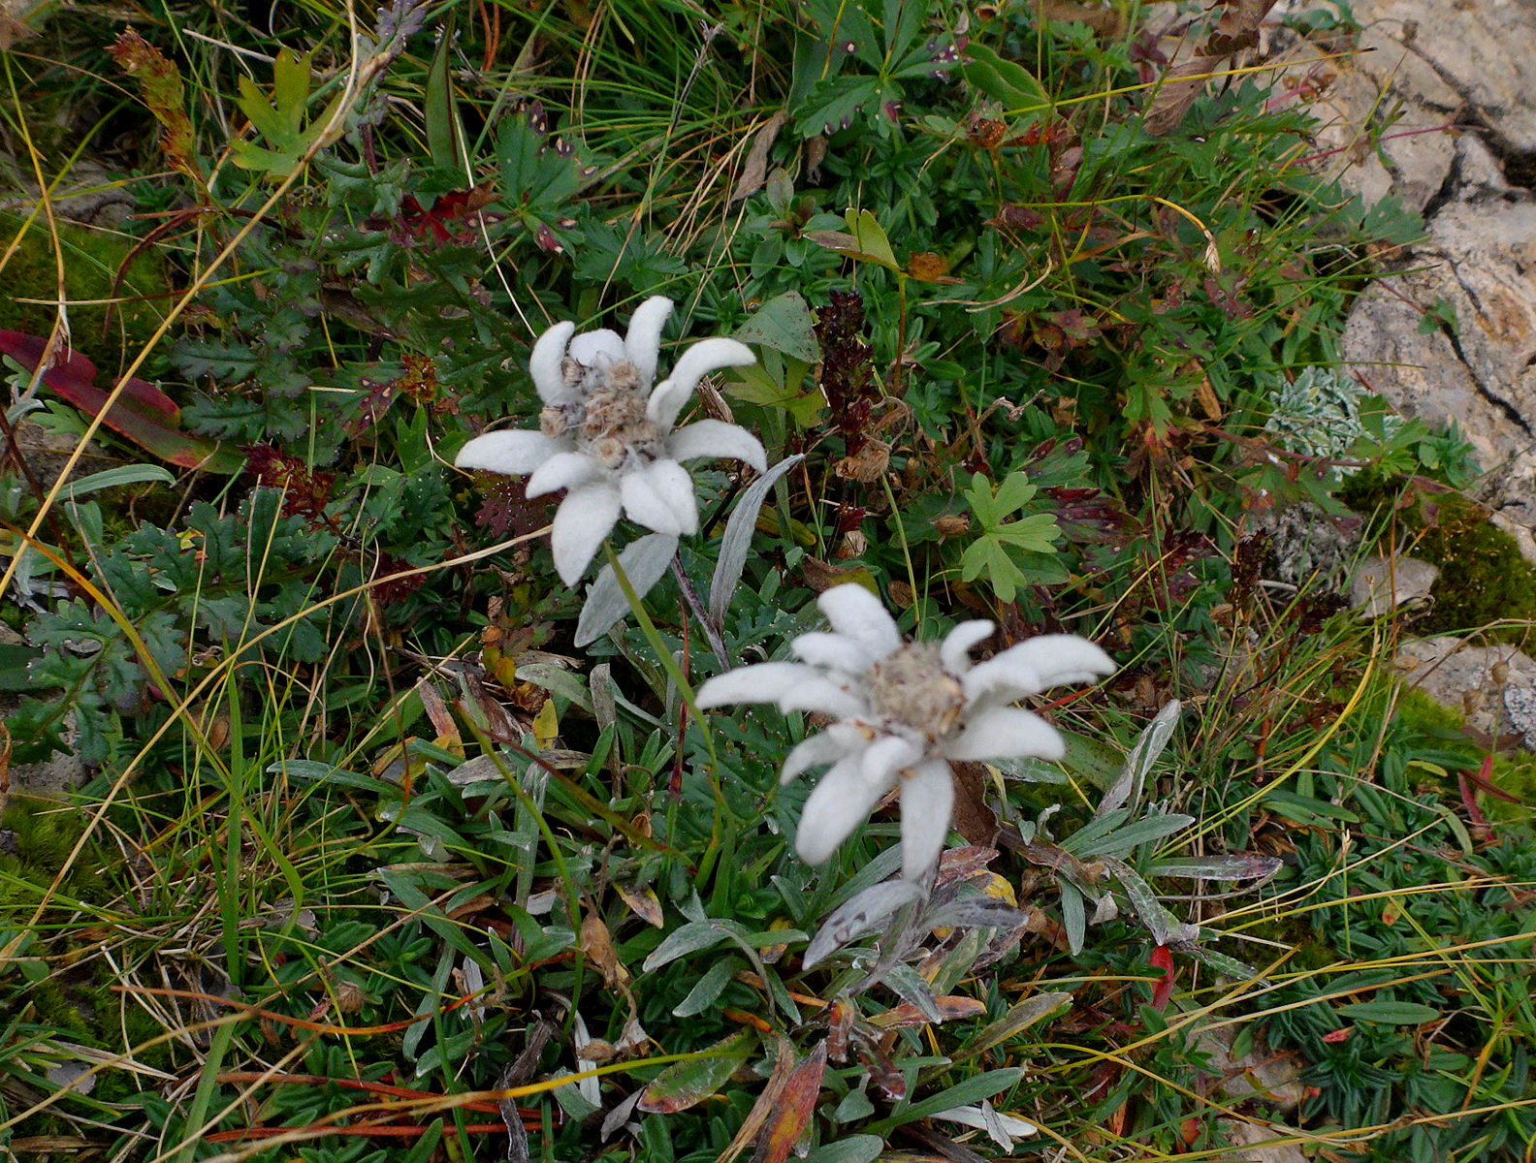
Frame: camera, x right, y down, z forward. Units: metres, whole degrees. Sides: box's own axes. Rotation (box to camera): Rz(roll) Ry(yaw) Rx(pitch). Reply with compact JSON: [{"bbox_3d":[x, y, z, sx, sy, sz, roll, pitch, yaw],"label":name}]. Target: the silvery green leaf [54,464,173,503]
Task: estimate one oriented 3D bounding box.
[{"bbox_3d":[-0.203,-0.031,0.335,0.042,0.006,0.006,-7,51,8],"label":"silvery green leaf"}]

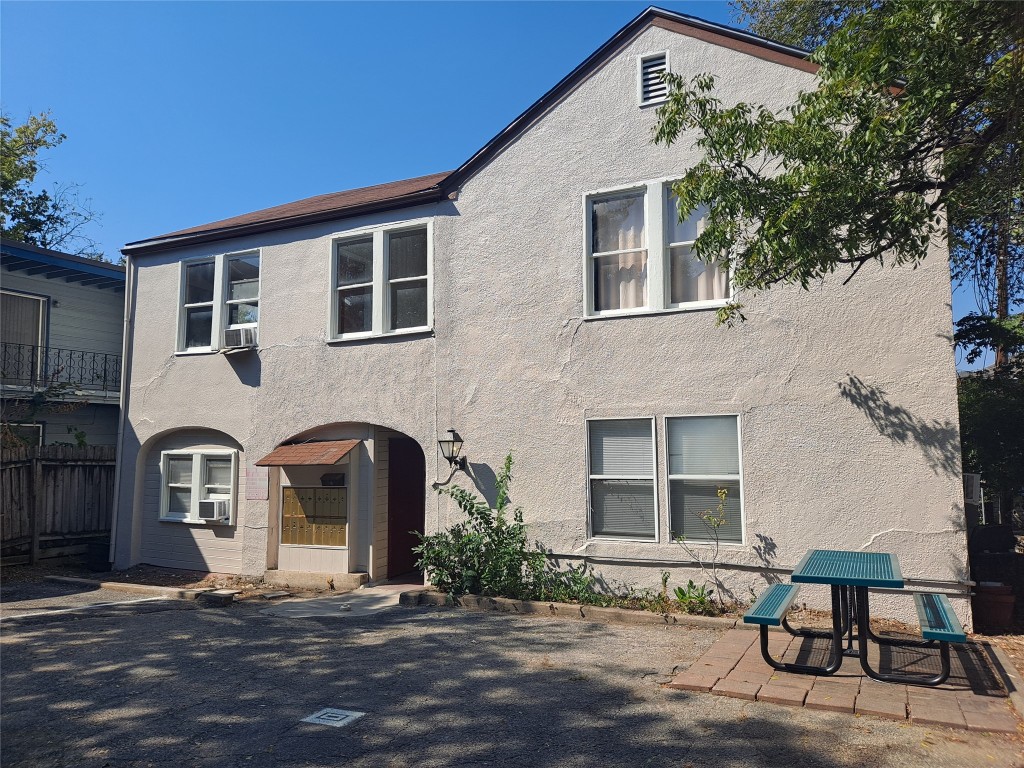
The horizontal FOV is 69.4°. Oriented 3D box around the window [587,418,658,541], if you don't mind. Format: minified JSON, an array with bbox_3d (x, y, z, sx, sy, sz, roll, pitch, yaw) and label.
[{"bbox_3d":[1.293,1.129,8.701,0.870,1.420,0.100,-4,-8,26],"label":"window"}]

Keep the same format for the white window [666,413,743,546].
[{"bbox_3d":[2.142,1.074,8.278,0.870,1.420,0.100,-4,-8,26],"label":"white window"}]

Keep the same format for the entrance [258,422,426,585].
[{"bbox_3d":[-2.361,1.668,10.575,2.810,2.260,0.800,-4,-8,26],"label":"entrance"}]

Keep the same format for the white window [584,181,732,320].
[{"bbox_3d":[1.675,-1.638,8.826,1.760,1.600,0.120,-4,-8,26],"label":"white window"}]

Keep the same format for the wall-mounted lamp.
[{"bbox_3d":[-0.781,0.972,9.511,0.280,0.750,0.420,-4,-8,26],"label":"wall-mounted lamp"}]

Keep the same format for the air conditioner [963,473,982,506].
[{"bbox_3d":[5.004,1.197,8.313,0.450,0.340,0.460,-4,-8,26],"label":"air conditioner"}]

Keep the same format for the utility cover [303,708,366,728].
[{"bbox_3d":[-1.157,2.175,4.787,0.310,0.030,0.290,-4,-8,26],"label":"utility cover"}]

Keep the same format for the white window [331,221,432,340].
[{"bbox_3d":[-1.895,-1.458,10.611,1.820,1.580,0.120,-4,-8,26],"label":"white window"}]

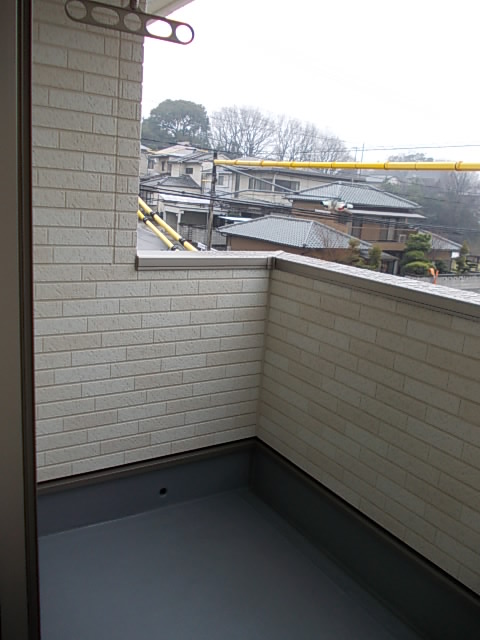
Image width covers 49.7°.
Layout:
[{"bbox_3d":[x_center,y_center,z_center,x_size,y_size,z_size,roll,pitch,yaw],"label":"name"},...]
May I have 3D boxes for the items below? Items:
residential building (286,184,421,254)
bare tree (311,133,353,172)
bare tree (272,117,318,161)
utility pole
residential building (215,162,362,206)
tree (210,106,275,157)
[{"bbox_3d":[9.192,-7.253,41.103,8.600,6.900,6.100,-4,16,-33],"label":"residential building"},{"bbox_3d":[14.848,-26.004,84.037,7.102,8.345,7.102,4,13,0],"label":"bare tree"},{"bbox_3d":[8.356,-26.005,77.993,7.199,8.713,7.199,4,13,0],"label":"bare tree"},{"bbox_3d":[-1.636,-5.060,28.120,0.320,7.936,0.320,4,13,0],"label":"utility pole"},{"bbox_3d":[5.310,-12.522,53.022,12.000,6.700,8.600,-4,16,-33],"label":"residential building"},{"bbox_3d":[0.353,-25.562,74.133,9.139,9.361,9.139,4,13,0],"label":"tree"}]

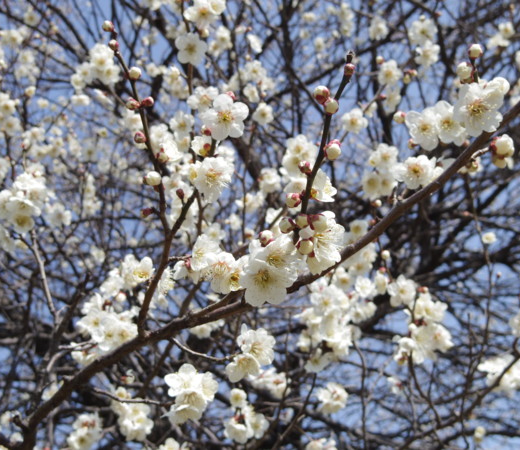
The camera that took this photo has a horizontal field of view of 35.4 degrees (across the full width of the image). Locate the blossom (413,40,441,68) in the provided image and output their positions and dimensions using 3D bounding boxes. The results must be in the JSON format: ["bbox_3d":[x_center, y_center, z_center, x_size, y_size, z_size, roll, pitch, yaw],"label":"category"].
[{"bbox_3d":[0.152,-0.155,0.740,0.025,0.025,0.012,-3,8,6],"label":"blossom"}]

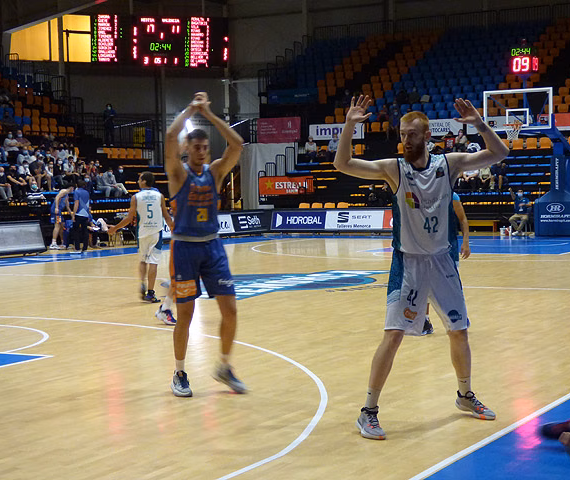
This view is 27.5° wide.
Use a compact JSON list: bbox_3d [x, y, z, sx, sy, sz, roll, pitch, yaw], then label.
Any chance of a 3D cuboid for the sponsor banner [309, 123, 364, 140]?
[{"bbox_3d":[2.091,-4.363,46.839,2.450,0.660,0.050,0,3,27],"label":"sponsor banner"}]

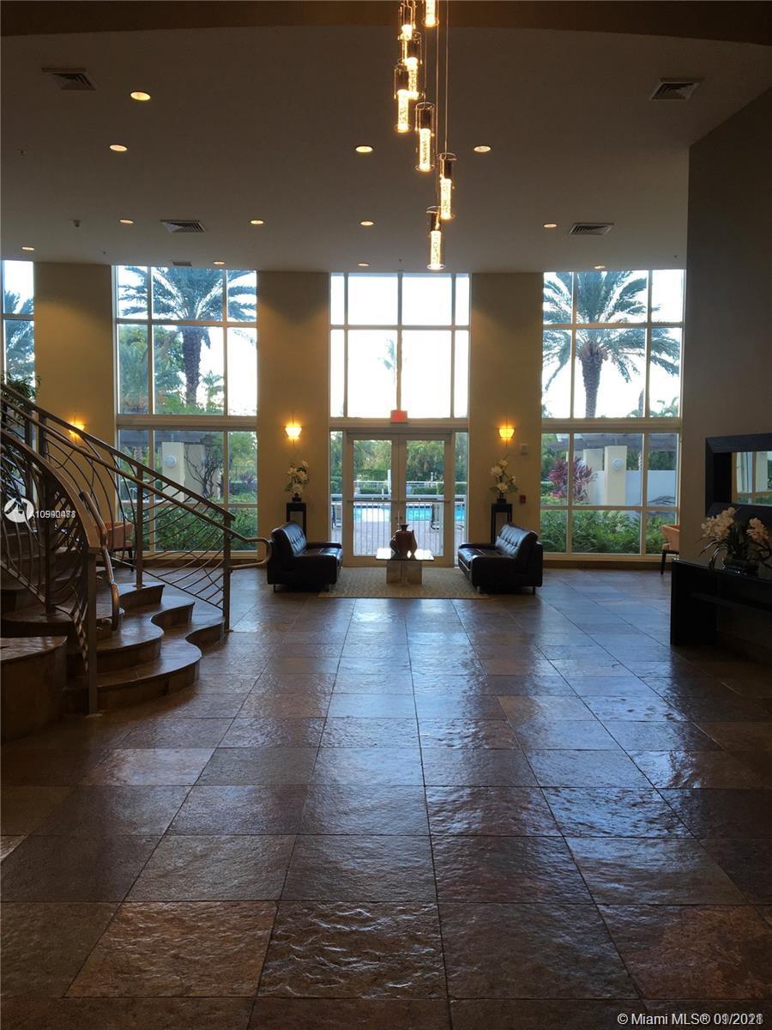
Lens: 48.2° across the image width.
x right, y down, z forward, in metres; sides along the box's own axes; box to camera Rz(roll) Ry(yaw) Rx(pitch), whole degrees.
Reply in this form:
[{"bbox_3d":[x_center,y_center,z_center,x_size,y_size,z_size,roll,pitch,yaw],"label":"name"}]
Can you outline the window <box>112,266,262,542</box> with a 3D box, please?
[{"bbox_3d":[-3.228,-1.631,14.037,2.262,4.650,0.120,0,3,-7],"label":"window"}]

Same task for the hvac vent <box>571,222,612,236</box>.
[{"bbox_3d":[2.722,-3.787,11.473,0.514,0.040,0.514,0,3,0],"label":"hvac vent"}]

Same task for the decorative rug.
[{"bbox_3d":[0.245,0.953,12.471,2.182,0.015,3.268,0,3,0],"label":"decorative rug"}]

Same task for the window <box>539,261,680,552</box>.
[{"bbox_3d":[3.666,-1.592,14.036,2.249,4.685,0.120,0,3,5],"label":"window"}]

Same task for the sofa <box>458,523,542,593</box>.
[{"bbox_3d":[1.580,0.554,12.189,0.912,0.849,1.988,0,3,0],"label":"sofa"}]

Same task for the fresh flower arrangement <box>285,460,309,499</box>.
[{"bbox_3d":[-1.411,-0.552,13.711,0.381,0.626,0.342,0,3,0],"label":"fresh flower arrangement"}]

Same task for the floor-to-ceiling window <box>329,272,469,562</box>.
[{"bbox_3d":[0.229,-1.555,14.248,2.292,4.804,0.120,0,3,0],"label":"floor-to-ceiling window"}]

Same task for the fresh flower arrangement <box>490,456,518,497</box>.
[{"bbox_3d":[1.867,-0.579,13.701,0.457,0.679,0.411,0,3,0],"label":"fresh flower arrangement"}]

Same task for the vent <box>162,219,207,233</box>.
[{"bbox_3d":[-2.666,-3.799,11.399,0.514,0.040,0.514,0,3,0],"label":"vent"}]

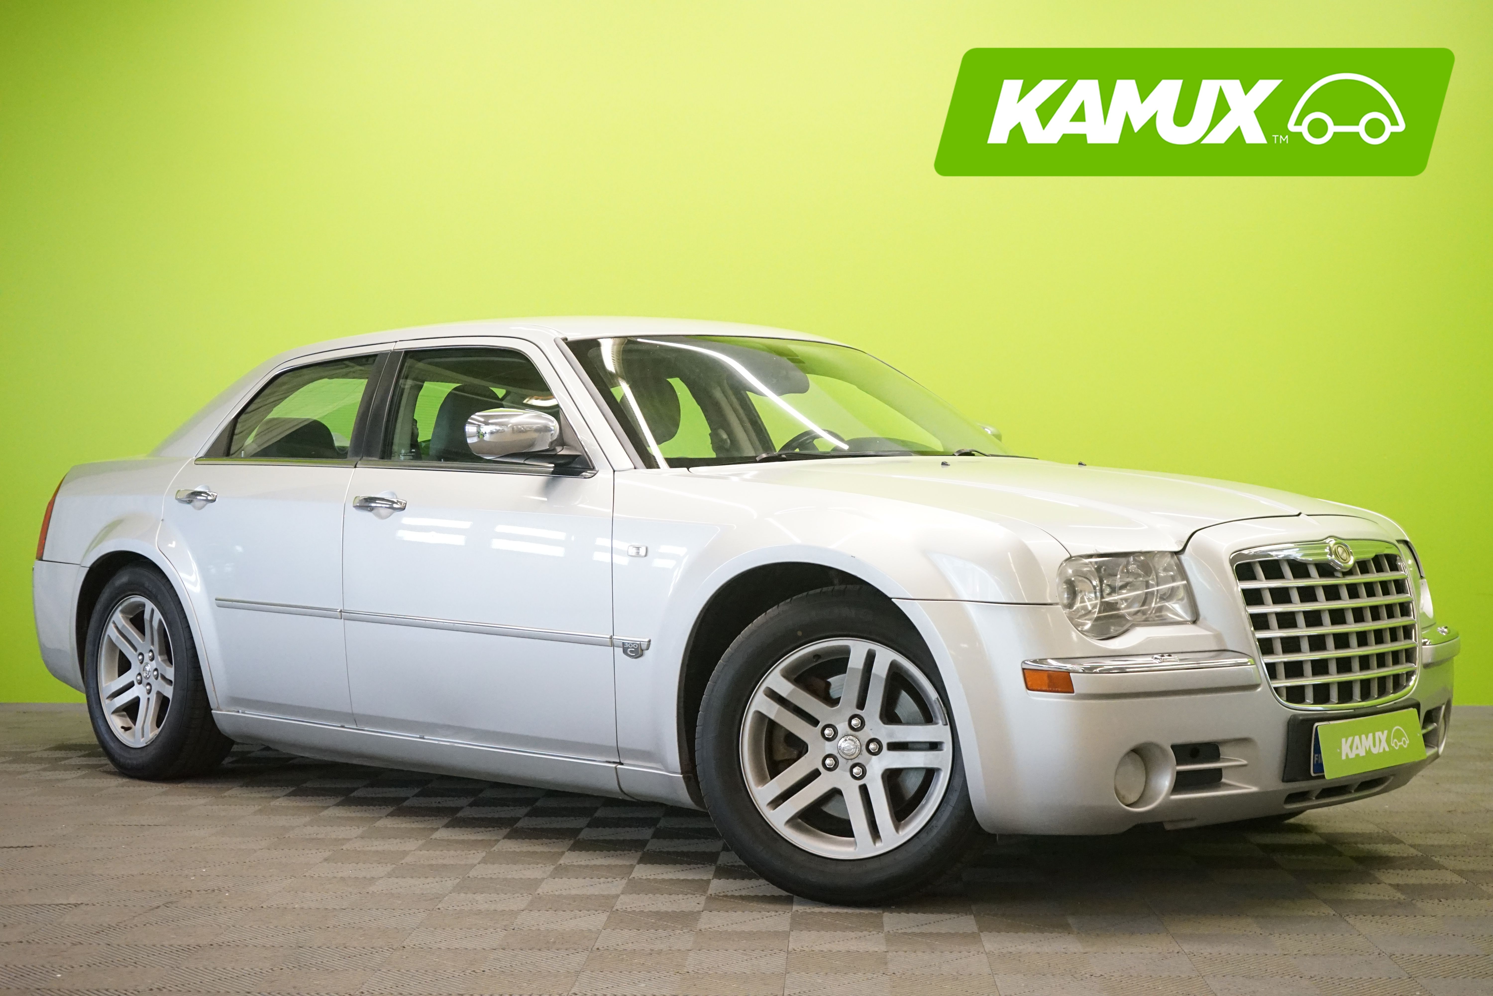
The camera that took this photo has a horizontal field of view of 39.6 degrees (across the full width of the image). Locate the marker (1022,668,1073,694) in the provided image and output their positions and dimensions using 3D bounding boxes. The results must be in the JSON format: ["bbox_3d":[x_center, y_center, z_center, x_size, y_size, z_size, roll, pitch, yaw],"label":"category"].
[{"bbox_3d":[0.612,0.370,4.218,0.105,0.048,0.035,0,0,23],"label":"marker"}]

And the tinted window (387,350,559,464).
[{"bbox_3d":[-0.732,-0.253,5.668,0.911,0.386,0.050,0,-23,45],"label":"tinted window"}]

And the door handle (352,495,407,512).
[{"bbox_3d":[-1.025,0.018,5.775,0.250,0.042,0.050,0,0,45],"label":"door handle"}]

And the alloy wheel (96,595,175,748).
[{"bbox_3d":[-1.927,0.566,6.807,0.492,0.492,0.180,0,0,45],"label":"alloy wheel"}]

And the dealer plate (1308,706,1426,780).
[{"bbox_3d":[1.402,0.547,4.644,0.450,0.118,0.030,0,-9,-45],"label":"dealer plate"}]

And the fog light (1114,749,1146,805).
[{"bbox_3d":[0.798,0.587,4.352,0.055,0.112,0.112,0,0,44],"label":"fog light"}]

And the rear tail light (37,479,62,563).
[{"bbox_3d":[-2.519,0.071,7.569,0.140,0.310,0.190,0,0,33],"label":"rear tail light"}]

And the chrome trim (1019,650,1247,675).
[{"bbox_3d":[0.828,0.342,4.345,0.547,0.048,0.136,0,0,-32],"label":"chrome trim"}]

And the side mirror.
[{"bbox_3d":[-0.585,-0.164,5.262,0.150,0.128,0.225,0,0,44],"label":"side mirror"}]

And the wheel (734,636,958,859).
[{"bbox_3d":[0.246,0.564,4.694,0.490,0.490,0.190,0,0,18],"label":"wheel"}]

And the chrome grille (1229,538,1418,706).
[{"bbox_3d":[1.358,0.288,4.736,0.110,0.385,0.800,0,0,44],"label":"chrome grille"}]

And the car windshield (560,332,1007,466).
[{"bbox_3d":[0.187,-0.262,5.859,1.400,0.120,0.770,0,33,-45],"label":"car windshield"}]

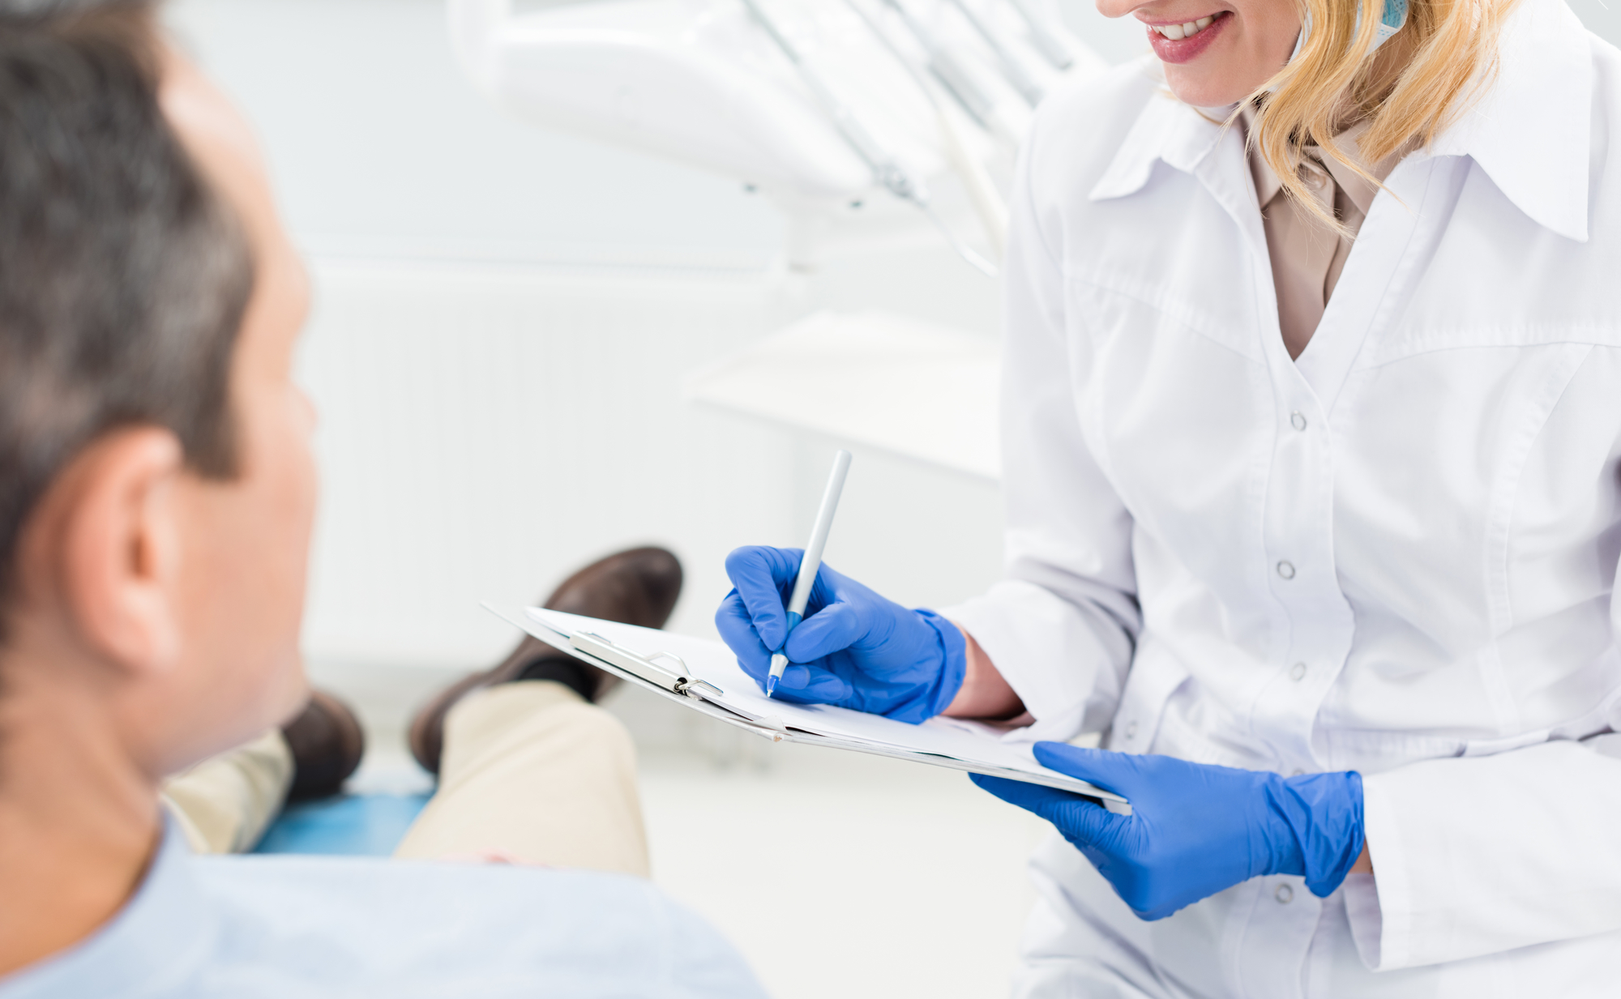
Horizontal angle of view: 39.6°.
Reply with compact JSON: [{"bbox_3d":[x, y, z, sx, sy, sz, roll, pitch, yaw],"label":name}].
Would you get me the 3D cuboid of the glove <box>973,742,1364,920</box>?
[{"bbox_3d":[0.205,0.189,1.285,0.215,0.088,0.090,4,18,11],"label":"glove"}]

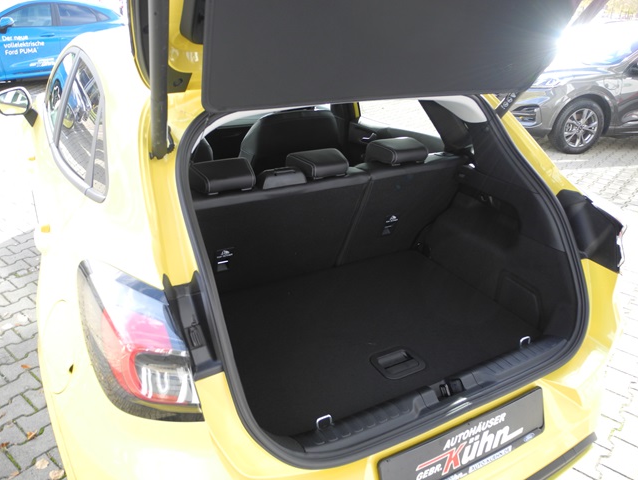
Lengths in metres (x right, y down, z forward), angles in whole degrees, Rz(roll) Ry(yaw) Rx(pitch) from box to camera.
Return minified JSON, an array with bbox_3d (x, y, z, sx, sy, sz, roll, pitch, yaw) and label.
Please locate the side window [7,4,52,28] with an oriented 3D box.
[{"bbox_3d":[-5.281,-4.109,9.476,0.080,0.390,0.900,14,28,25],"label":"side window"}]

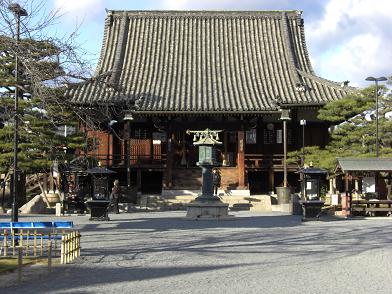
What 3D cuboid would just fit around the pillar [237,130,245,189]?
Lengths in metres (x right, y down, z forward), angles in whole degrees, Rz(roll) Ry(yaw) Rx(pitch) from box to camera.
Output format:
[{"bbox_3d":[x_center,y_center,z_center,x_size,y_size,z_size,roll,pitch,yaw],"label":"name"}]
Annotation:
[{"bbox_3d":[2.235,0.603,36.000,0.340,2.945,0.340,0,-3,0],"label":"pillar"}]

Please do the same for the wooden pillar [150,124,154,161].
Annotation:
[{"bbox_3d":[-2.417,-0.193,40.000,0.240,2.097,0.240,0,-3,0],"label":"wooden pillar"}]

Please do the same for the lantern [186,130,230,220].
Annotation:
[{"bbox_3d":[0.511,1.118,31.400,1.950,3.812,1.900,0,-3,0],"label":"lantern"}]

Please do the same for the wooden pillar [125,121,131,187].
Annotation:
[{"bbox_3d":[-3.284,0.290,35.000,0.260,3.235,0.260,0,-3,0],"label":"wooden pillar"}]

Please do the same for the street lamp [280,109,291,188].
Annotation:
[{"bbox_3d":[4.124,0.081,33.400,0.450,3.617,0.420,0,-3,0],"label":"street lamp"}]

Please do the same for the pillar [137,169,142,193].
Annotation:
[{"bbox_3d":[-2.962,1.756,38.000,0.260,1.258,0.260,0,-3,0],"label":"pillar"}]

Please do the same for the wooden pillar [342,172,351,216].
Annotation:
[{"bbox_3d":[6.437,2.042,31.000,0.340,1.903,0.340,0,-3,0],"label":"wooden pillar"}]

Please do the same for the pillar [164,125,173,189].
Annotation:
[{"bbox_3d":[-1.341,0.430,36.000,0.340,3.293,0.340,0,-3,0],"label":"pillar"}]

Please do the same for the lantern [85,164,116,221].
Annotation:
[{"bbox_3d":[-3.747,1.746,28.500,1.220,2.273,1.150,0,-3,0],"label":"lantern"}]

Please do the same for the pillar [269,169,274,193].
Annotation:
[{"bbox_3d":[3.958,1.756,38.000,0.260,1.258,0.260,0,-3,0],"label":"pillar"}]

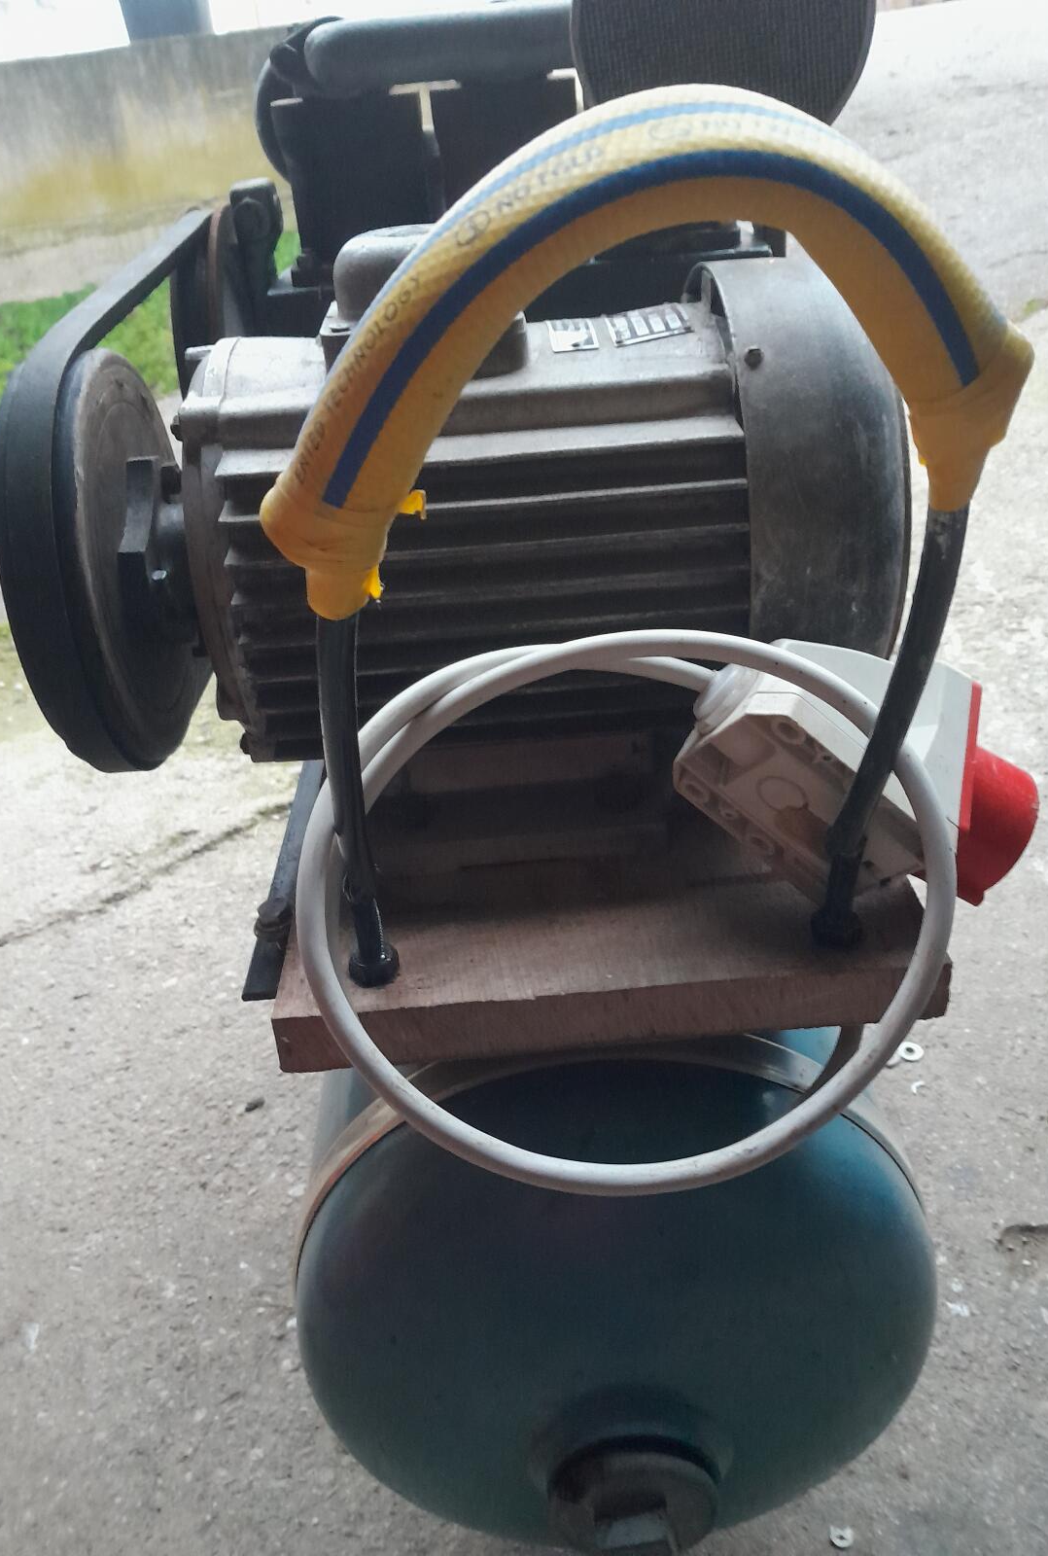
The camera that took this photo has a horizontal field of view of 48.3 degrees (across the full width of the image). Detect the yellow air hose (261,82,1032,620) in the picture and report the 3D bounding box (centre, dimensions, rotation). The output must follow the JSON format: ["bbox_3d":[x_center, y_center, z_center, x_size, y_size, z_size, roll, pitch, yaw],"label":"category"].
[{"bbox_3d":[0.033,-0.117,0.335,0.229,0.140,0.040,-4,30,-1],"label":"yellow air hose"}]

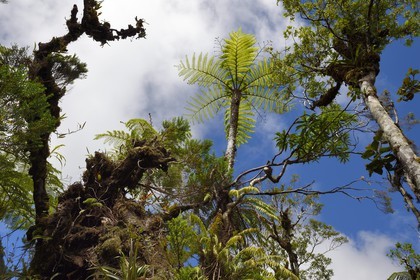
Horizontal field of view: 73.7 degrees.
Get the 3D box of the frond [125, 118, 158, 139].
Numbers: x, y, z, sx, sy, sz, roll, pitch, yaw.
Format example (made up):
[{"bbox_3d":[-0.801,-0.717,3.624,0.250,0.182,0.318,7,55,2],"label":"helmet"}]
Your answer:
[{"bbox_3d":[-1.241,-0.205,5.000,0.570,0.330,0.270,0,-36,0],"label":"frond"}]

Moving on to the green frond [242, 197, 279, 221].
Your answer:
[{"bbox_3d":[0.992,1.346,5.500,0.700,0.400,0.300,0,-36,0],"label":"green frond"}]

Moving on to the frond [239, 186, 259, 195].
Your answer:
[{"bbox_3d":[0.729,0.956,5.300,0.380,0.140,0.140,0,-36,0],"label":"frond"}]

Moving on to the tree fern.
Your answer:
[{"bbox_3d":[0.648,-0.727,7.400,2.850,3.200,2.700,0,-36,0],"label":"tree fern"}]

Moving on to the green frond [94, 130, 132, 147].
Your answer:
[{"bbox_3d":[-1.723,-0.027,5.000,0.680,0.220,0.270,0,-36,0],"label":"green frond"}]

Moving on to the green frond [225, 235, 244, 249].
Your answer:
[{"bbox_3d":[0.420,1.740,4.800,0.340,0.200,0.160,0,-36,0],"label":"green frond"}]

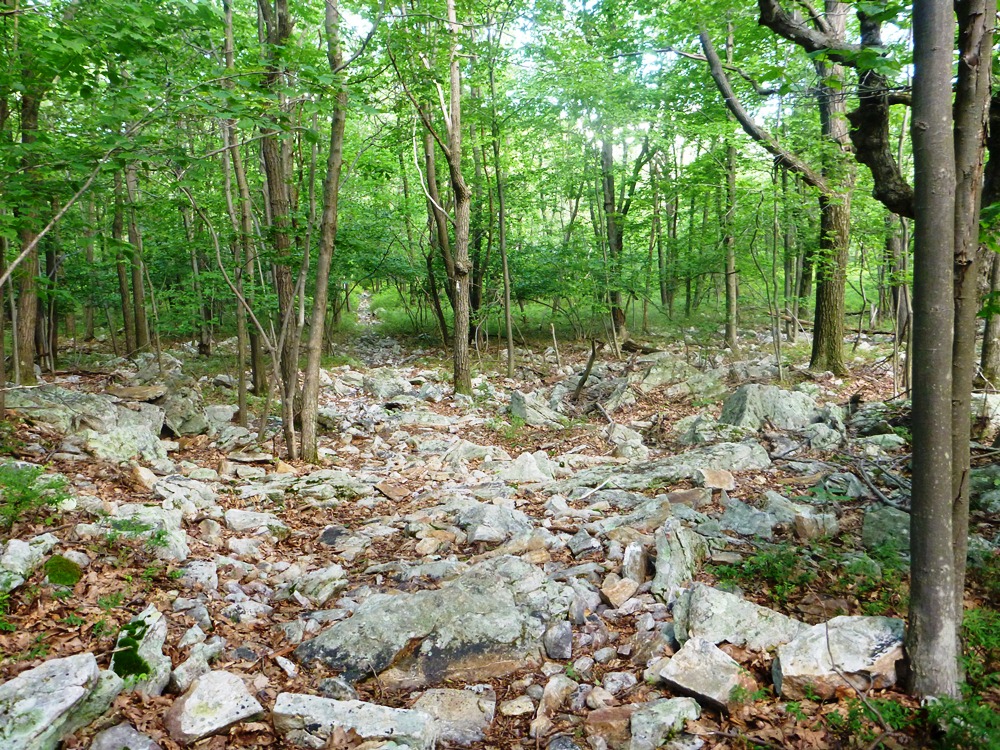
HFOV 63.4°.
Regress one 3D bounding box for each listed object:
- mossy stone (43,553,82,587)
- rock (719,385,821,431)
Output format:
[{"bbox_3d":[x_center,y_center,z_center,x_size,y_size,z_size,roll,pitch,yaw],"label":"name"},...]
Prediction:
[{"bbox_3d":[-2.423,1.083,4.480,0.210,0.145,0.180,-2,4,-27],"label":"mossy stone"},{"bbox_3d":[3.027,0.353,9.111,1.020,0.470,0.700,-1,5,-10],"label":"rock"}]

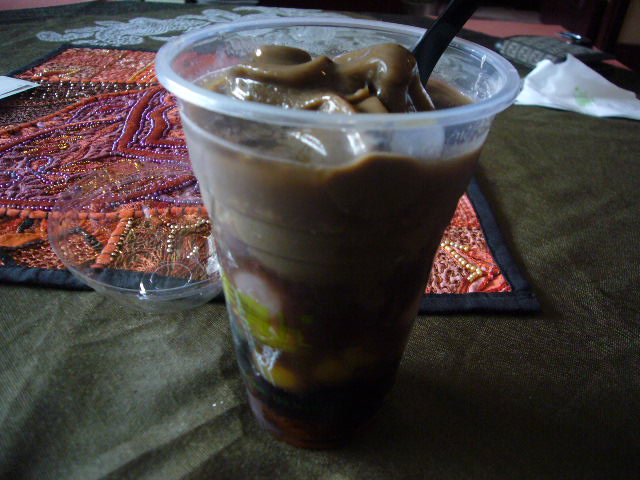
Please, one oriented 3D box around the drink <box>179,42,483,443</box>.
[{"bbox_3d":[0.002,0.007,0.180,0.088,0.138,0.088,4,34,1],"label":"drink"}]

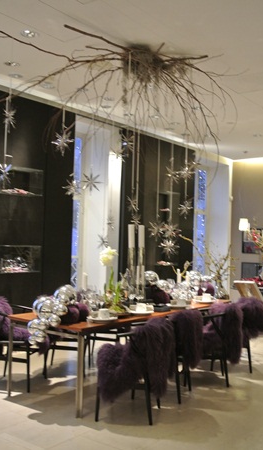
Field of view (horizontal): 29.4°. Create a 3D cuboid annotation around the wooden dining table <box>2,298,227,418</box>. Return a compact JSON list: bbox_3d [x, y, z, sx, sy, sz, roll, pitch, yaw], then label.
[{"bbox_3d":[0.023,1.274,5.436,0.945,0.735,2.648,0,-2,38],"label":"wooden dining table"}]

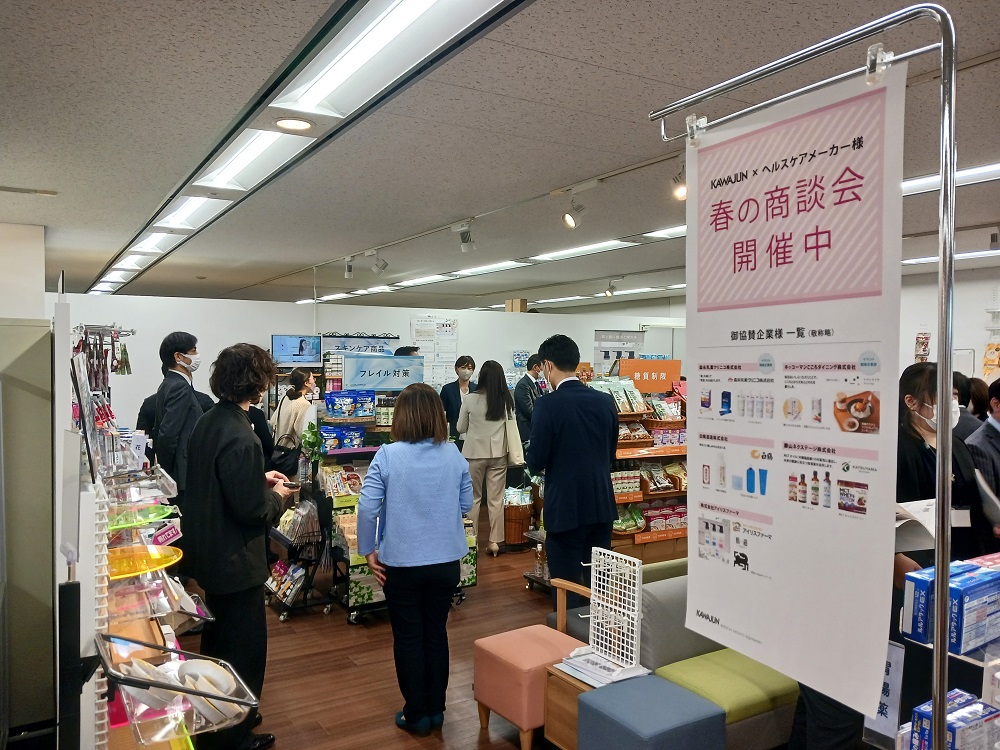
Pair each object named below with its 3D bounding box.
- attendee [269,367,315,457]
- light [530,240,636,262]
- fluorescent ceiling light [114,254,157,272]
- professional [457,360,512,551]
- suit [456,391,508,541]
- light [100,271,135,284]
[{"bbox_3d":[-1.711,0.708,6.419,0.400,1.560,0.450,-1,2,-42],"label":"attendee"},{"bbox_3d":[0.721,-1.123,6.899,0.294,0.085,1.242,0,1,-31],"label":"light"},{"bbox_3d":[-3.743,-1.164,7.966,0.300,0.090,1.230,-1,2,-31],"label":"fluorescent ceiling light"},{"bbox_3d":[-0.128,0.706,6.687,0.460,1.657,0.310,0,1,-21],"label":"professional"},{"bbox_3d":[-0.144,0.757,6.450,0.430,1.240,0.300,-1,1,-25],"label":"suit"},{"bbox_3d":[-4.529,-1.196,9.265,0.294,0.085,1.242,0,1,-31],"label":"light"}]

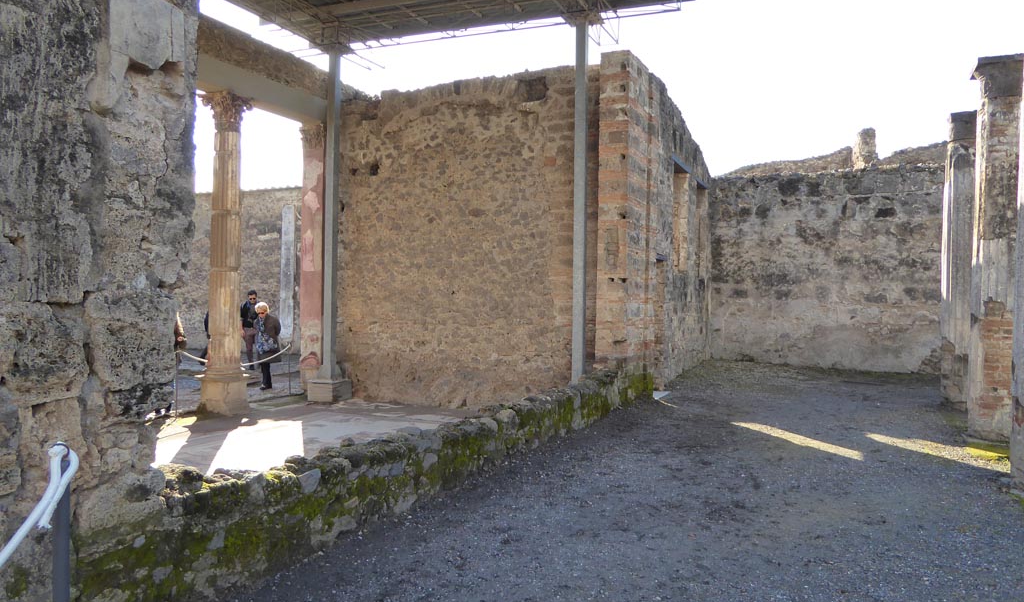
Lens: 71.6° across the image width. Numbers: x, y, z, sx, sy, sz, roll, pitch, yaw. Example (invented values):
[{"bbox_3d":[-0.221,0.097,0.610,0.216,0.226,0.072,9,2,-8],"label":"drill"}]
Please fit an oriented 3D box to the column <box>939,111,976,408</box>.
[{"bbox_3d":[6.711,-0.611,10.600,0.480,4.421,0.480,1,0,25],"label":"column"}]

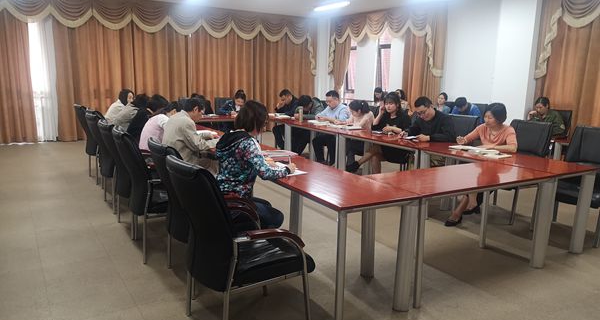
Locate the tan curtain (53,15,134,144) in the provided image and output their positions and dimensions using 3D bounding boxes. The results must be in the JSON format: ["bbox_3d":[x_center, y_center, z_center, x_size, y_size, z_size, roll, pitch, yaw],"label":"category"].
[{"bbox_3d":[-4.046,-1.635,9.261,1.520,2.500,0.180,-5,13,-31],"label":"tan curtain"}]

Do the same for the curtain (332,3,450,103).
[{"bbox_3d":[1.753,-1.974,10.829,0.250,2.870,3.800,-5,12,-30],"label":"curtain"}]

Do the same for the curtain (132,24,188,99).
[{"bbox_3d":[-3.204,-1.849,10.999,1.300,2.600,0.200,-5,12,-33],"label":"curtain"}]

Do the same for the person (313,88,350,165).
[{"bbox_3d":[0.460,-0.459,7.302,0.800,1.220,0.520,-5,12,-30],"label":"person"}]

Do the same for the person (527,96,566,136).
[{"bbox_3d":[3.267,-0.247,6.408,0.800,1.230,0.550,-5,12,-30],"label":"person"}]

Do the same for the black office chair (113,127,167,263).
[{"bbox_3d":[-1.120,0.226,3.883,0.720,1.030,0.600,-5,13,-32],"label":"black office chair"}]

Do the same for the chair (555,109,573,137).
[{"bbox_3d":[4.055,-0.312,7.874,0.720,1.030,0.600,-5,12,-31],"label":"chair"}]

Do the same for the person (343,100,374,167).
[{"bbox_3d":[0.920,-0.304,7.011,0.780,1.180,0.500,-5,12,-31],"label":"person"}]

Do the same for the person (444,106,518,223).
[{"bbox_3d":[1.905,0.021,4.869,0.960,1.220,0.620,-5,13,-32],"label":"person"}]

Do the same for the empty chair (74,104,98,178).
[{"bbox_3d":[-2.674,-0.231,6.576,0.720,1.030,0.600,-5,12,-31],"label":"empty chair"}]

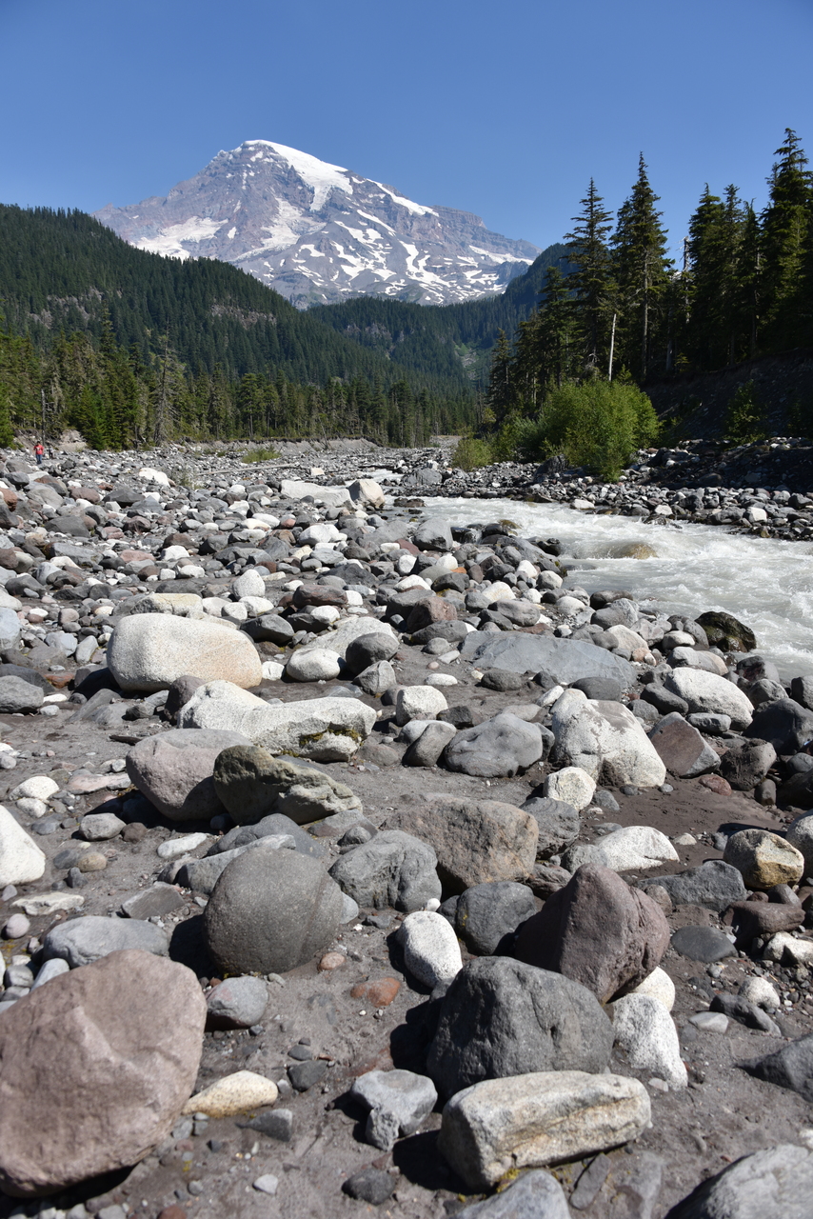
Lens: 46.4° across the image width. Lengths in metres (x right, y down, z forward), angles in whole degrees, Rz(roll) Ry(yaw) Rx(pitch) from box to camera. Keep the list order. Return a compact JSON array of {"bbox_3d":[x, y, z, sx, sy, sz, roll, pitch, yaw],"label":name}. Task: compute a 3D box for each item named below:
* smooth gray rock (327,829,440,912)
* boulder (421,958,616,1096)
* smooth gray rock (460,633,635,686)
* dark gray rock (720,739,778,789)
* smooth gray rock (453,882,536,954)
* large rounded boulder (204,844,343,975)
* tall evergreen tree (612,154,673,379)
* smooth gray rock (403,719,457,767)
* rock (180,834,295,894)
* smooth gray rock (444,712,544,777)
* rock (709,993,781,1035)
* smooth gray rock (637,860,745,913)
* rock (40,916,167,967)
[{"bbox_3d":[-0.079,0.931,3.392,0.399,0.243,0.319,0,9,0],"label":"smooth gray rock"},{"bbox_3d":[0.251,0.932,2.107,0.419,0.309,0.314,1,9,5],"label":"boulder"},{"bbox_3d":[0.980,0.350,6.719,1.229,0.266,0.738,6,11,34],"label":"smooth gray rock"},{"bbox_3d":[1.440,0.653,3.992,0.230,0.211,0.195,0,9,0],"label":"dark gray rock"},{"bbox_3d":[0.274,0.928,2.847,0.248,0.216,0.211,0,9,0],"label":"smooth gray rock"},{"bbox_3d":[-0.416,0.949,3.008,0.425,0.341,0.383,0,9,0],"label":"large rounded boulder"},{"bbox_3d":[21.214,-29.962,83.484,5.366,18.937,5.366,0,9,0],"label":"tall evergreen tree"},{"bbox_3d":[0.111,0.640,4.504,0.253,0.215,0.215,0,9,0],"label":"smooth gray rock"},{"bbox_3d":[-0.536,0.827,3.052,0.405,0.186,0.194,-5,10,-30],"label":"rock"},{"bbox_3d":[0.401,0.629,4.370,0.455,0.290,0.341,0,9,0],"label":"smooth gray rock"},{"bbox_3d":[0.835,0.998,2.343,0.176,0.081,0.079,7,11,37],"label":"rock"},{"bbox_3d":[1.004,0.981,3.370,0.382,0.132,0.248,0,9,0],"label":"smooth gray rock"},{"bbox_3d":[-0.865,0.977,2.743,0.356,0.148,0.231,0,9,0],"label":"rock"}]

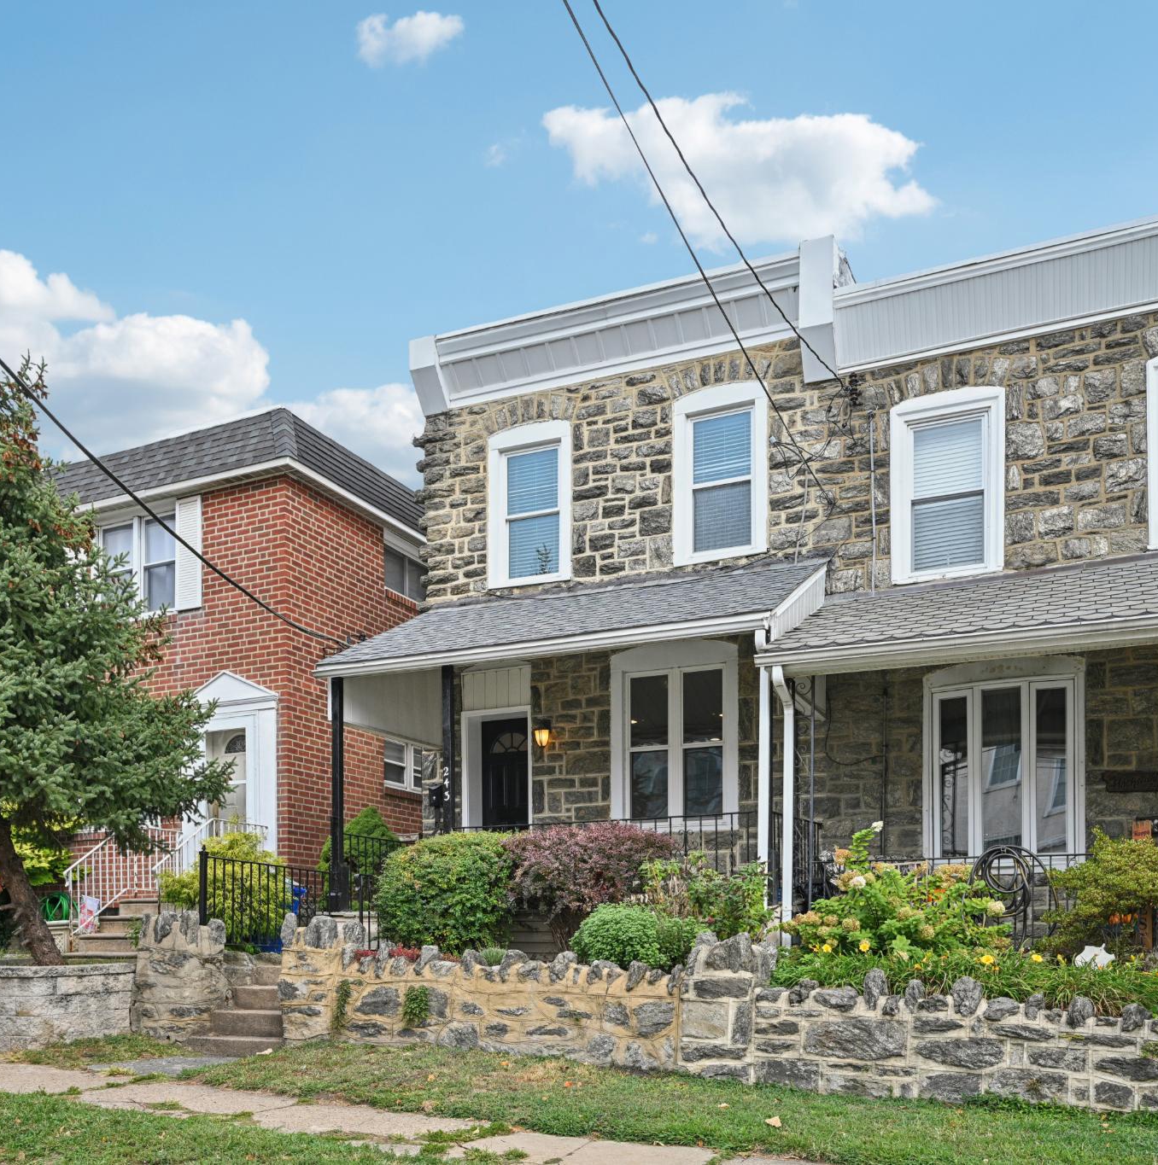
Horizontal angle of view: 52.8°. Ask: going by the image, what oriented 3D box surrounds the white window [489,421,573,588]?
[{"bbox_3d":[-0.585,-0.881,13.753,1.117,1.873,0.150,-4,-2,25],"label":"white window"}]

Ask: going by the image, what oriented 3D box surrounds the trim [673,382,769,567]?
[{"bbox_3d":[1.542,-1.170,12.754,1.086,1.872,0.150,-4,-2,25],"label":"trim"}]

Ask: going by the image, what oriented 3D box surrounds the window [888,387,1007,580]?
[{"bbox_3d":[3.704,-0.958,11.739,1.099,1.883,0.150,-4,-2,25],"label":"window"}]

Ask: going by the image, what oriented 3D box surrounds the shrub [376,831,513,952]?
[{"bbox_3d":[-1.097,2.539,9.500,1.080,1.020,0.950,-2,-6,25],"label":"shrub"}]

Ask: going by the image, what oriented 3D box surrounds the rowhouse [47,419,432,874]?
[{"bbox_3d":[-4.648,1.996,17.875,6.400,6.400,7.200,-5,-11,25],"label":"rowhouse"}]

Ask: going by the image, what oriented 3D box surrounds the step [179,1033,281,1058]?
[{"bbox_3d":[-2.413,3.400,8.545,0.900,0.160,0.320,-2,-6,25],"label":"step"}]

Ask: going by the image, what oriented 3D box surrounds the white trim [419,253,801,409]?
[{"bbox_3d":[0.276,-2.762,13.150,4.594,0.870,0.400,-8,-3,25],"label":"white trim"}]

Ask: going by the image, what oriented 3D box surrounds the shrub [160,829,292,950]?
[{"bbox_3d":[-3.407,2.967,11.200,1.200,1.120,1.050,-2,-6,25],"label":"shrub"}]

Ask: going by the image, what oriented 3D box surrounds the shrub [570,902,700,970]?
[{"bbox_3d":[0.387,2.453,8.050,0.880,0.520,0.750,-2,-6,25],"label":"shrub"}]

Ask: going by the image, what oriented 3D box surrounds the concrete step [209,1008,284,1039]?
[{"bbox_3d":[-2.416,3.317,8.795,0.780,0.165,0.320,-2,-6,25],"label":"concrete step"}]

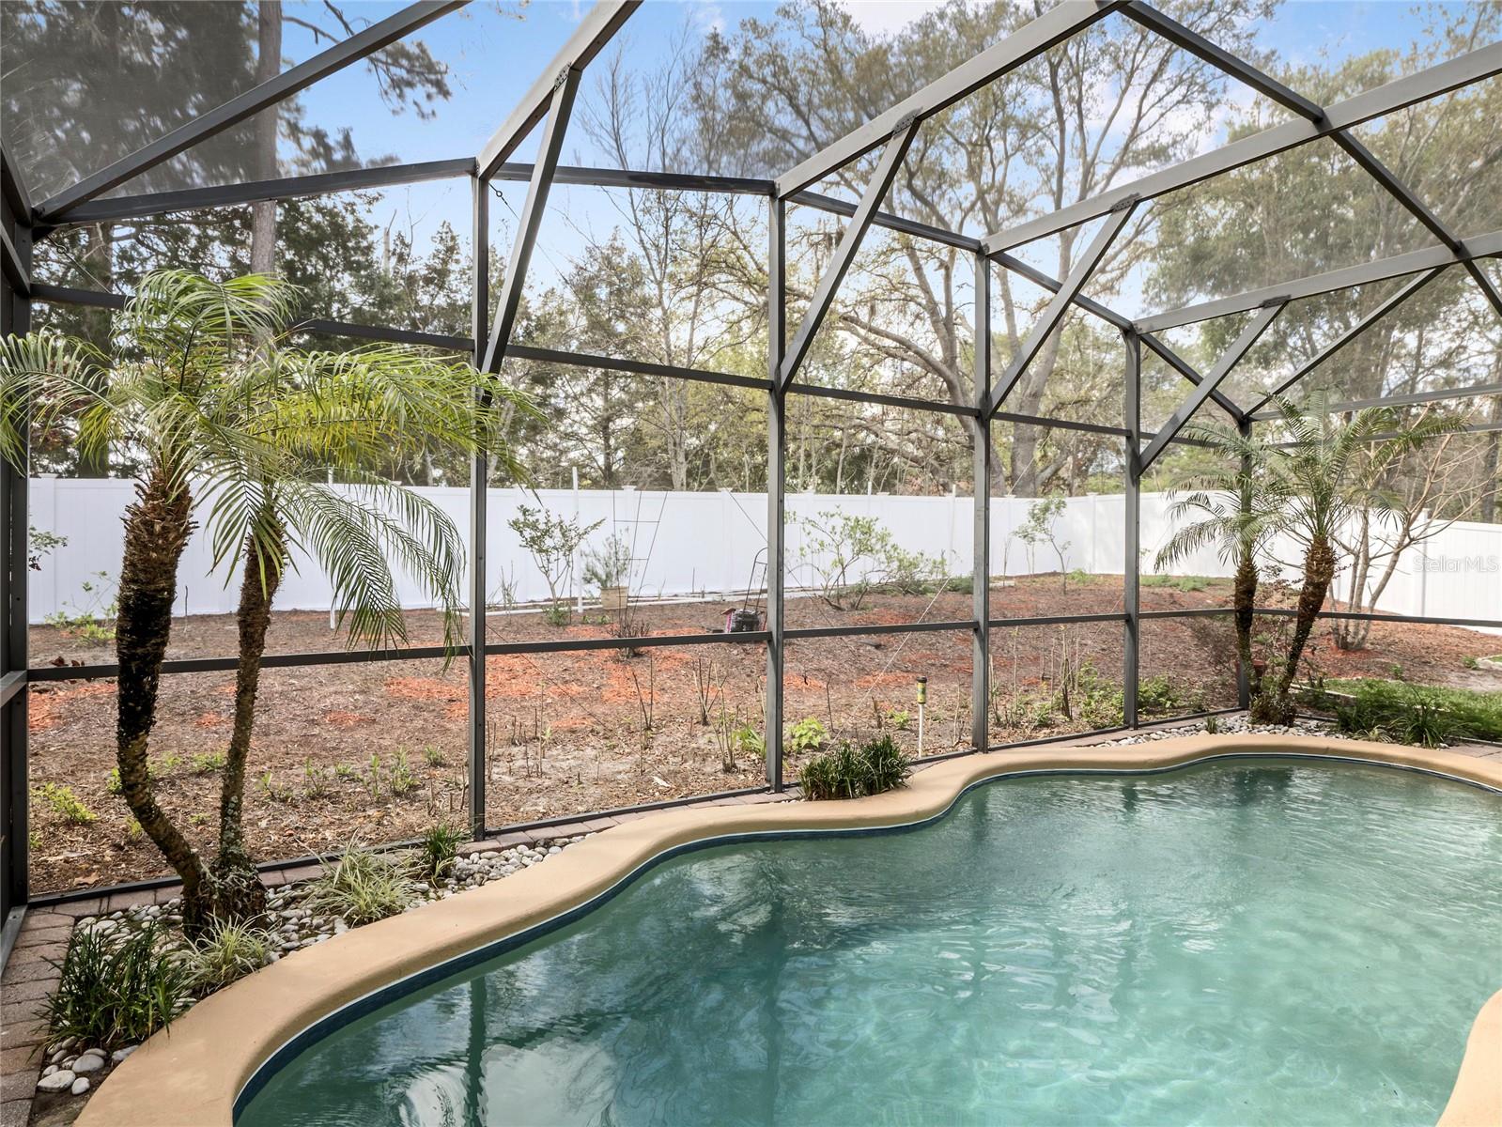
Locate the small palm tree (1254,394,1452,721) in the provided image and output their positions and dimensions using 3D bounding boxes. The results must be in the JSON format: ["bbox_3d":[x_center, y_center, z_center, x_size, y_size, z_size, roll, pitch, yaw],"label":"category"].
[{"bbox_3d":[5.050,-0.035,7.350,1.450,2.740,1.450,0,0,34],"label":"small palm tree"}]

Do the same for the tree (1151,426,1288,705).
[{"bbox_3d":[4.070,0.041,7.500,1.150,2.460,1.150,0,1,-33],"label":"tree"}]

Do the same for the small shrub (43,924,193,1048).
[{"bbox_3d":[-1.855,1.215,2.530,0.390,0.260,0.380,0,0,-36],"label":"small shrub"}]

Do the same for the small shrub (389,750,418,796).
[{"bbox_3d":[-1.985,1.199,4.970,0.170,0.260,0.170,0,0,0],"label":"small shrub"}]

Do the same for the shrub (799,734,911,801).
[{"bbox_3d":[0.615,1.216,5.170,0.700,0.290,0.400,0,1,-33],"label":"shrub"}]

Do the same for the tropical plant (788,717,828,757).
[{"bbox_3d":[0.405,1.245,6.220,0.280,0.210,0.270,0,0,4],"label":"tropical plant"}]

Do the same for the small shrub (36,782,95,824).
[{"bbox_3d":[-3.520,1.228,4.460,0.260,0.170,0.260,0,0,-38],"label":"small shrub"}]

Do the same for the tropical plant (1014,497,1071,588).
[{"bbox_3d":[5.374,-0.379,16.000,1.050,1.720,1.000,0,0,0],"label":"tropical plant"}]

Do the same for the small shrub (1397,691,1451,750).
[{"bbox_3d":[5.086,1.182,6.550,0.420,0.370,0.420,0,1,-33],"label":"small shrub"}]

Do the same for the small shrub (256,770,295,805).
[{"bbox_3d":[-2.620,1.232,4.790,0.200,0.170,0.180,0,0,-29],"label":"small shrub"}]

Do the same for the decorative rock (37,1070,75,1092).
[{"bbox_3d":[-1.782,1.327,2.230,0.085,0.036,0.060,0,0,-39],"label":"decorative rock"}]

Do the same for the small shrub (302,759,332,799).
[{"bbox_3d":[-2.445,1.215,4.890,0.160,0.210,0.160,0,0,-27],"label":"small shrub"}]

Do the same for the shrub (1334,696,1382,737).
[{"bbox_3d":[4.822,1.217,6.900,0.380,0.290,0.360,0,1,-33],"label":"shrub"}]

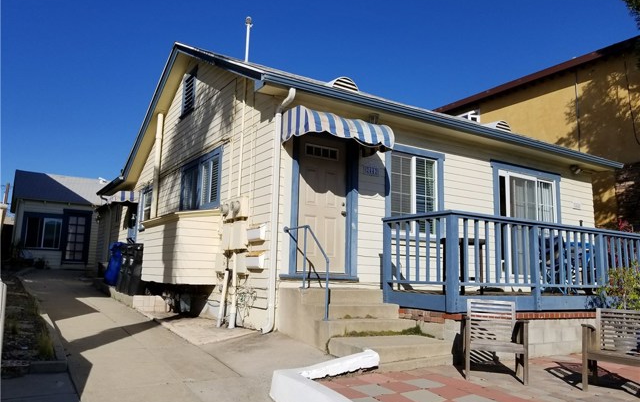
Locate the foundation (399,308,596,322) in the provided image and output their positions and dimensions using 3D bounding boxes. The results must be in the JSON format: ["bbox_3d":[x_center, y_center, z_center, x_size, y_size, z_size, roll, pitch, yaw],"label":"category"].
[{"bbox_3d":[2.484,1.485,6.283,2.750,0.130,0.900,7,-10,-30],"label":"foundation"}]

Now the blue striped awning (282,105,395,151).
[{"bbox_3d":[0.284,-0.992,6.842,1.430,0.480,0.800,7,-10,-30],"label":"blue striped awning"}]

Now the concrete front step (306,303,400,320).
[{"bbox_3d":[0.380,1.412,6.130,1.200,0.180,0.340,5,-9,-22],"label":"concrete front step"}]

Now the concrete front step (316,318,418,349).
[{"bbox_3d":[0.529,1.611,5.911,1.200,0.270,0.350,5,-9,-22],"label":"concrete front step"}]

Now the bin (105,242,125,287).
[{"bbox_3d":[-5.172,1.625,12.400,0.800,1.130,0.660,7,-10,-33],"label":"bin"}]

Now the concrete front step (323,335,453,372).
[{"bbox_3d":[0.744,1.699,5.417,1.220,0.230,0.820,7,-10,-30],"label":"concrete front step"}]

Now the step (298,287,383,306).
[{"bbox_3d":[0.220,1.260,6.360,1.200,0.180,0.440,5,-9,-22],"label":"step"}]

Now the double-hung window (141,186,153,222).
[{"bbox_3d":[-4.774,0.162,13.157,0.120,1.050,0.980,7,-10,-33],"label":"double-hung window"}]

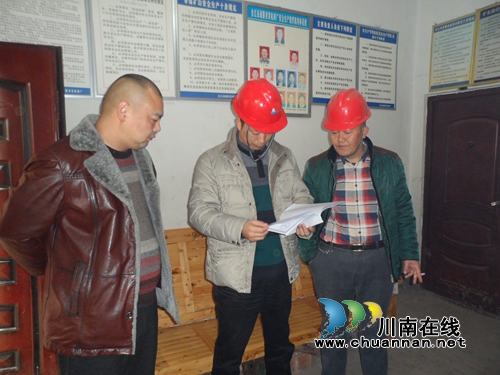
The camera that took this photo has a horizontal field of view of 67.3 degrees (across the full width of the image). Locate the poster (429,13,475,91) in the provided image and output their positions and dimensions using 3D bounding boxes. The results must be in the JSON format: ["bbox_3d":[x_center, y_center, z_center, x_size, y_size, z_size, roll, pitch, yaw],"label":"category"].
[{"bbox_3d":[1.963,-1.304,3.676,0.025,0.658,0.460,-3,6,-26],"label":"poster"}]

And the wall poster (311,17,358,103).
[{"bbox_3d":[0.822,-1.192,3.594,0.537,0.805,0.025,-3,6,-26],"label":"wall poster"}]

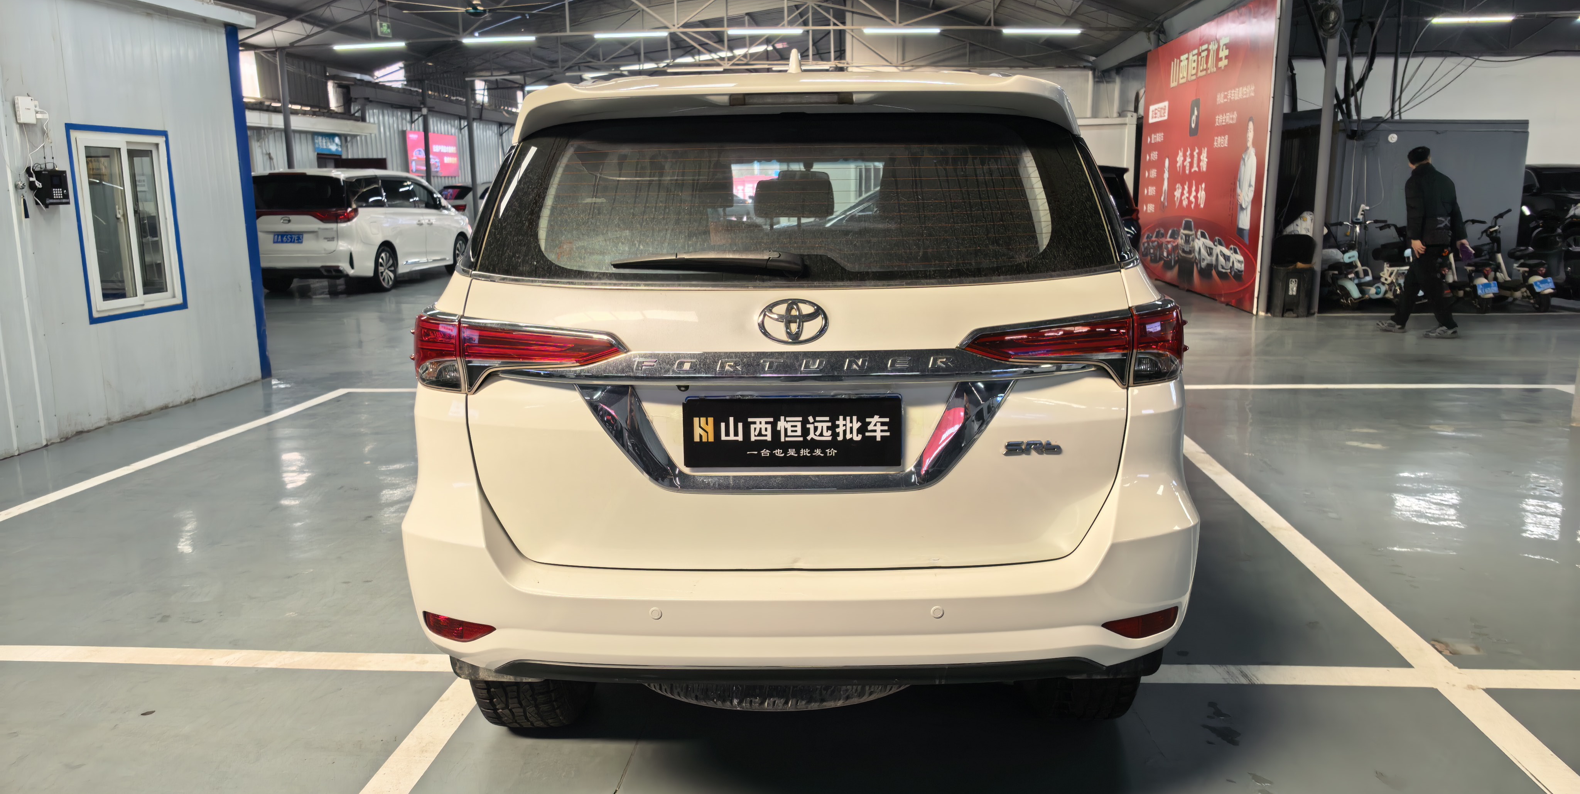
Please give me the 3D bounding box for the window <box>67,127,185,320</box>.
[{"bbox_3d":[-4.594,-1.218,7.650,0.090,1.300,1.030,0,11,5],"label":"window"}]

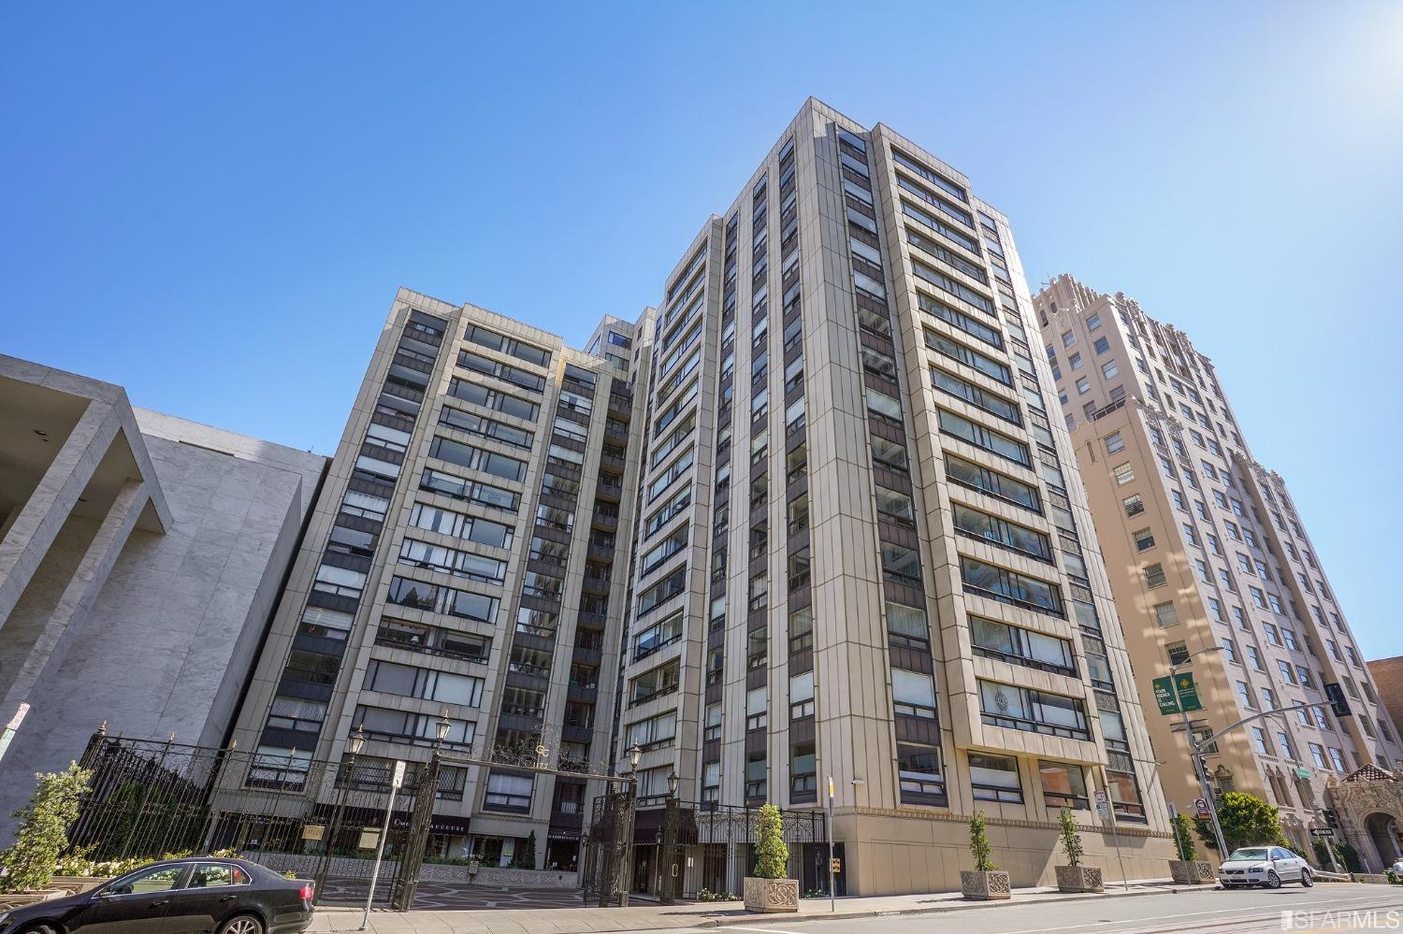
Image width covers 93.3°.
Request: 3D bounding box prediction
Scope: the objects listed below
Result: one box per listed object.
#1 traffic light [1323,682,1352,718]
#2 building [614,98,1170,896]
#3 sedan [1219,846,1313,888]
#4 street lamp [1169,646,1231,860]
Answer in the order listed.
[{"bbox_3d":[26.071,9.519,27.051,0.360,1.240,0.520,18,-33,-24],"label":"traffic light"},{"bbox_3d":[7.457,3.198,47.436,20.400,46.000,31.000,18,-33,-24],"label":"building"},{"bbox_3d":[23.693,16.756,27.827,4.500,1.450,1.780,15,-32,-25],"label":"sedan"},{"bbox_3d":[23.591,13.056,29.627,0.350,9.500,2.750,18,-33,-24],"label":"street lamp"}]

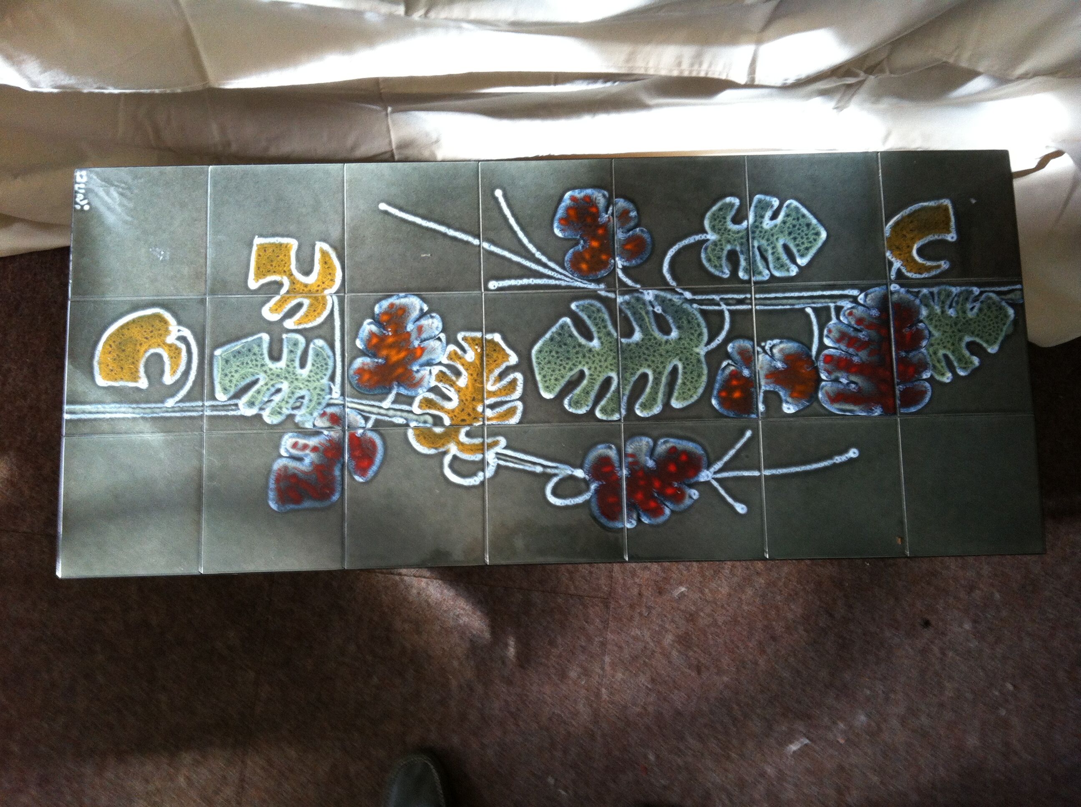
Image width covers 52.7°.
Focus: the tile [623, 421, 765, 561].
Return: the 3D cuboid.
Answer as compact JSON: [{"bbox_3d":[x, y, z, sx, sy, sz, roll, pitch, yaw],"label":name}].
[{"bbox_3d":[0.166,0.094,1.178,0.150,0.010,0.150,-1,82,-1],"label":"tile"}]

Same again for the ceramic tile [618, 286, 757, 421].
[{"bbox_3d":[0.162,-0.054,1.200,0.150,0.010,0.150,-1,81,-1],"label":"ceramic tile"}]

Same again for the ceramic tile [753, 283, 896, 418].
[{"bbox_3d":[0.312,-0.057,1.203,0.150,0.010,0.150,-1,81,-1],"label":"ceramic tile"}]

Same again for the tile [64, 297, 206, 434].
[{"bbox_3d":[-0.438,-0.040,1.189,0.150,0.010,0.150,-1,82,-1],"label":"tile"}]

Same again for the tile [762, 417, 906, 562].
[{"bbox_3d":[0.316,0.091,1.180,0.150,0.010,0.150,-1,82,-1],"label":"tile"}]

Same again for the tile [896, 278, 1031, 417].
[{"bbox_3d":[0.462,-0.061,1.205,0.150,0.010,0.150,-1,82,-1],"label":"tile"}]

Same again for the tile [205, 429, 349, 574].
[{"bbox_3d":[-0.284,0.104,1.169,0.150,0.010,0.150,-1,81,-1],"label":"tile"}]

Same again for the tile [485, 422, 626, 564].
[{"bbox_3d":[0.016,0.098,1.175,0.150,0.010,0.150,-1,82,-1],"label":"tile"}]

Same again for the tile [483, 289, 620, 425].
[{"bbox_3d":[0.012,-0.051,1.197,0.150,0.010,0.150,-1,82,-1],"label":"tile"}]

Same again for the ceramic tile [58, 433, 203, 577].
[{"bbox_3d":[-0.434,0.108,1.168,0.150,0.010,0.150,-1,82,-1],"label":"ceramic tile"}]

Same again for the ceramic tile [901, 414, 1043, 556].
[{"bbox_3d":[0.466,0.088,1.183,0.150,0.010,0.150,-1,81,-1],"label":"ceramic tile"}]

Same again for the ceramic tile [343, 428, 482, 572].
[{"bbox_3d":[-0.134,0.101,1.172,0.150,0.010,0.150,-1,81,-1],"label":"ceramic tile"}]

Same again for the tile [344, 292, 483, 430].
[{"bbox_3d":[-0.138,-0.047,1.194,0.150,0.010,0.150,-1,81,-1],"label":"tile"}]

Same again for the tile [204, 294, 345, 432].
[{"bbox_3d":[-0.288,-0.044,1.192,0.150,0.010,0.150,-1,82,-1],"label":"tile"}]

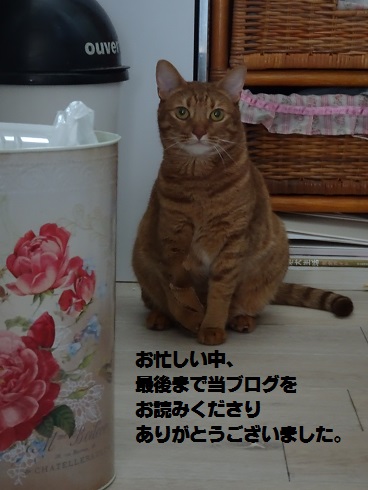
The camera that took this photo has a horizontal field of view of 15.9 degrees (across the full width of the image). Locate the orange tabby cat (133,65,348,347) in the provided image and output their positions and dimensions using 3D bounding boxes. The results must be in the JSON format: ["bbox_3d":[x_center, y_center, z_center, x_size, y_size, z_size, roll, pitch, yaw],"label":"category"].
[{"bbox_3d":[0.081,-0.072,1.756,0.290,0.353,0.280,2,11,9],"label":"orange tabby cat"}]

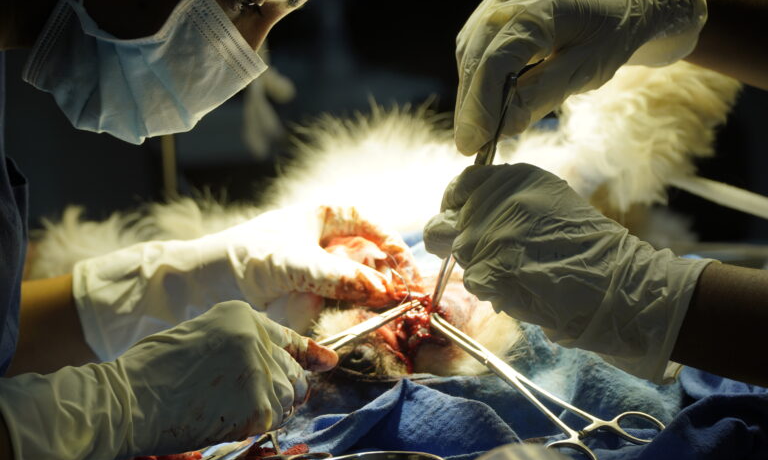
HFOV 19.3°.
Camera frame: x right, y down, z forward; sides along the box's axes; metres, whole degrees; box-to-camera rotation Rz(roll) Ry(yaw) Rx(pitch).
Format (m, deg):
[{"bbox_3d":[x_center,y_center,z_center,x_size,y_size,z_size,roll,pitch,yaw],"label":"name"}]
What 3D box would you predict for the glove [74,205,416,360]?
[{"bbox_3d":[-0.094,0.035,1.560,0.225,0.080,0.105,-8,11,10],"label":"glove"}]

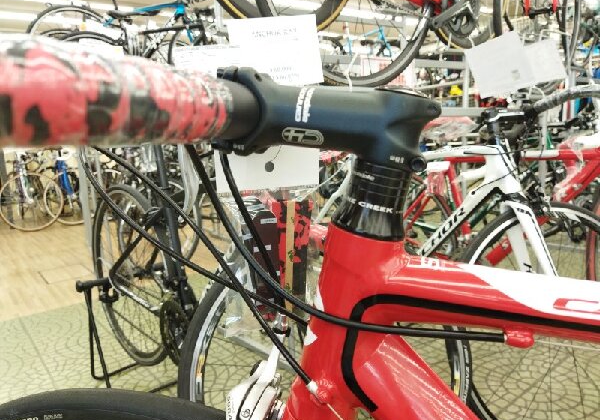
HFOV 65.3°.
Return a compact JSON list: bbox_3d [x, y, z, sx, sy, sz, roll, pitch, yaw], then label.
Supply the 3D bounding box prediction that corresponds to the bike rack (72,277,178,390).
[{"bbox_3d":[-0.566,0.415,1.703,0.385,0.393,0.250,-12,13,-43],"label":"bike rack"}]

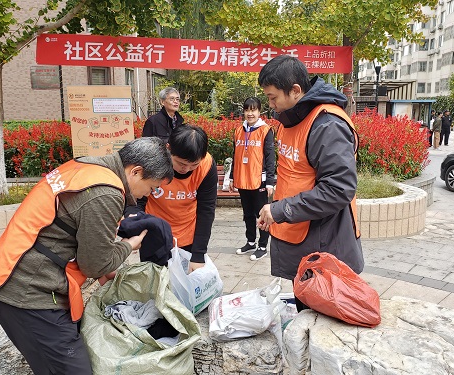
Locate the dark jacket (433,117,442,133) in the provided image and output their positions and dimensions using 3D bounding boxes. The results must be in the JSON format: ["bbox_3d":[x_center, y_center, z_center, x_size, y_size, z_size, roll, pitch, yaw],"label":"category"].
[{"bbox_3d":[9.401,-2.814,16.770,0.340,0.720,0.460,5,12,23],"label":"dark jacket"}]

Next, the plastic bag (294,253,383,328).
[{"bbox_3d":[0.443,0.412,1.504,0.330,0.250,0.230,1,11,6],"label":"plastic bag"}]

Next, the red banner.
[{"bbox_3d":[-0.364,-1.987,5.642,4.720,0.430,0.030,-1,11,-7],"label":"red banner"}]

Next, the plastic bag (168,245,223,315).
[{"bbox_3d":[-0.143,0.406,1.655,0.240,0.270,0.170,-8,13,-36],"label":"plastic bag"}]

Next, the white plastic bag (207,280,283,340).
[{"bbox_3d":[0.077,0.496,1.489,0.280,0.190,0.210,2,11,8],"label":"white plastic bag"}]

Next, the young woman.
[{"bbox_3d":[0.259,-0.065,3.754,0.480,1.610,0.310,4,11,18],"label":"young woman"}]

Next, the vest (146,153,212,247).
[{"bbox_3d":[-0.228,0.053,1.802,0.390,0.540,0.260,2,39,11],"label":"vest"}]

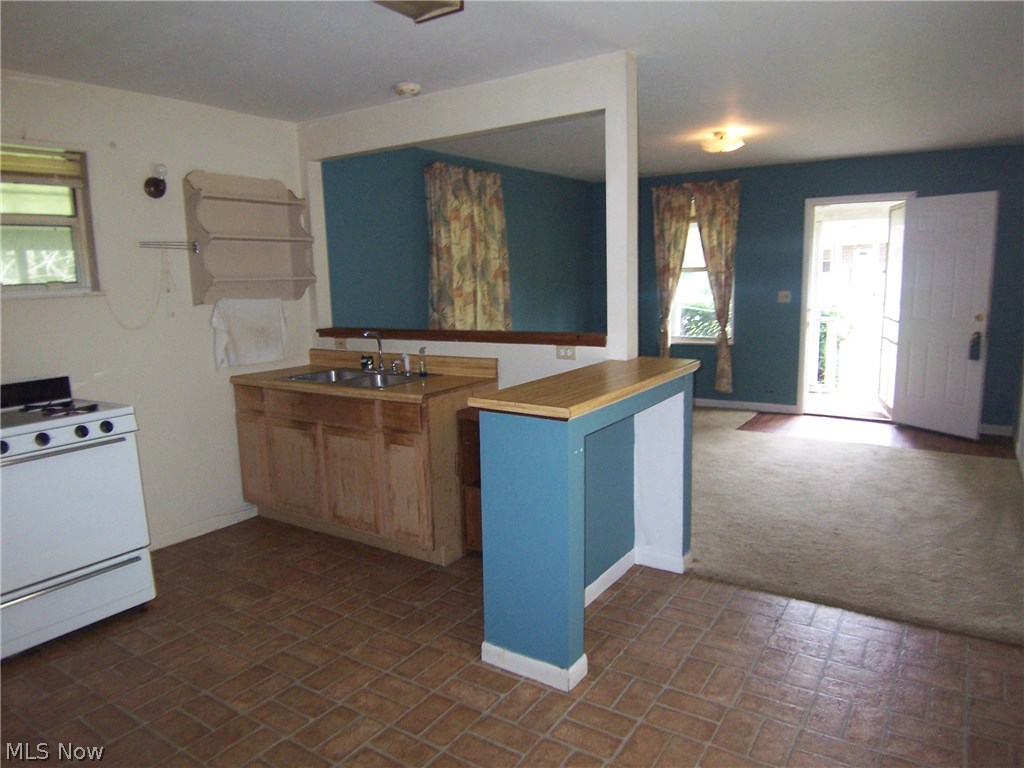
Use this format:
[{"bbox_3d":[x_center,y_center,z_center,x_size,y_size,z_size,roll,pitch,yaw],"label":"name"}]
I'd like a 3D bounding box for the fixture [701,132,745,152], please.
[{"bbox_3d":[1.560,-1.784,5.017,0.294,0.130,0.294,5,11,34],"label":"fixture"}]

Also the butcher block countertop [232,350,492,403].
[{"bbox_3d":[-0.888,-0.067,3.958,1.540,0.147,0.640,5,11,34],"label":"butcher block countertop"}]

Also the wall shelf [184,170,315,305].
[{"bbox_3d":[-1.548,-0.870,4.090,0.205,0.759,0.733,5,11,34],"label":"wall shelf"}]

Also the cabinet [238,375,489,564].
[{"bbox_3d":[-0.870,0.430,4.050,1.533,0.872,0.620,5,11,34],"label":"cabinet"}]

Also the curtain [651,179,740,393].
[{"bbox_3d":[1.897,-1.005,7.177,0.905,2.155,0.130,5,11,34],"label":"curtain"}]

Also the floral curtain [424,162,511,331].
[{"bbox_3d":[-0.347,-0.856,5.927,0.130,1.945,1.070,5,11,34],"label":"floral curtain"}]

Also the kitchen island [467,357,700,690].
[{"bbox_3d":[0.382,0.486,2.938,0.437,1.043,1.300,5,11,34],"label":"kitchen island"}]

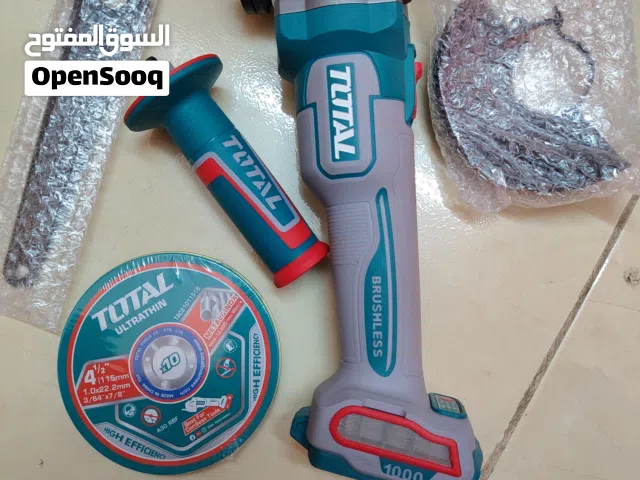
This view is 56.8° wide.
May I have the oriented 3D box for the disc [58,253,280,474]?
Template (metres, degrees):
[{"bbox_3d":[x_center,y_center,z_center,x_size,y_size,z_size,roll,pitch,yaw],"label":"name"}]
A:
[{"bbox_3d":[-0.081,0.066,0.321,0.117,0.013,0.117,0,85,-3],"label":"disc"}]

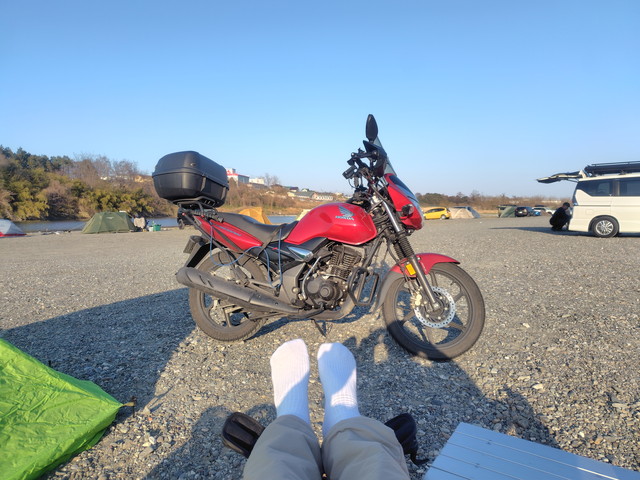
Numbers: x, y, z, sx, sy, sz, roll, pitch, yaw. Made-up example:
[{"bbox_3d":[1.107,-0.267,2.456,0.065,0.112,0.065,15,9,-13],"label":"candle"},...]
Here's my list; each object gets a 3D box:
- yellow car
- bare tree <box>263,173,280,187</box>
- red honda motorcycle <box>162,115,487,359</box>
[{"bbox_3d":[14.200,-3.250,52.000,3.950,1.530,1.700,3,5,34],"label":"yellow car"},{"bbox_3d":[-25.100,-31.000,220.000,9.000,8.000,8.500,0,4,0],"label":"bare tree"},{"bbox_3d":[-0.047,-0.034,2.901,2.220,1.430,0.780,1,4,16],"label":"red honda motorcycle"}]

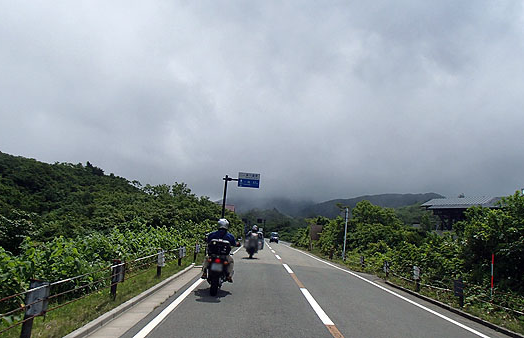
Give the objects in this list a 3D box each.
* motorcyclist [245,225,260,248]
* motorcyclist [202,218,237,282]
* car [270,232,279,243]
[{"bbox_3d":[-0.479,3.643,23.700,0.780,1.380,0.850,4,-8,0],"label":"motorcyclist"},{"bbox_3d":[-0.966,1.866,10.200,0.770,1.430,0.850,4,-8,0],"label":"motorcyclist"},{"bbox_3d":[2.206,12.061,78.000,1.600,1.800,3.800,4,-8,0],"label":"car"}]

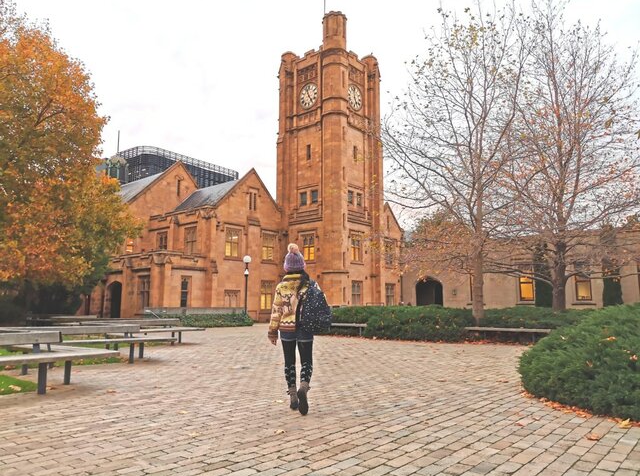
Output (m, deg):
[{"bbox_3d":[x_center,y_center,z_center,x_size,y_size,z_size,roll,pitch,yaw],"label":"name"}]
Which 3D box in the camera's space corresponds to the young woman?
[{"bbox_3d":[-0.262,0.933,5.342,0.560,1.750,0.480,0,-8,-1],"label":"young woman"}]

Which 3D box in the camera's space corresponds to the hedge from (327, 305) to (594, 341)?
[{"bbox_3d":[4.995,3.017,17.856,9.000,1.080,2.900,-3,-9,23],"label":"hedge"}]

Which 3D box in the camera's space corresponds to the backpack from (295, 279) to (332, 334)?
[{"bbox_3d":[-0.051,0.708,5.212,0.220,0.500,0.310,-7,-11,43],"label":"backpack"}]

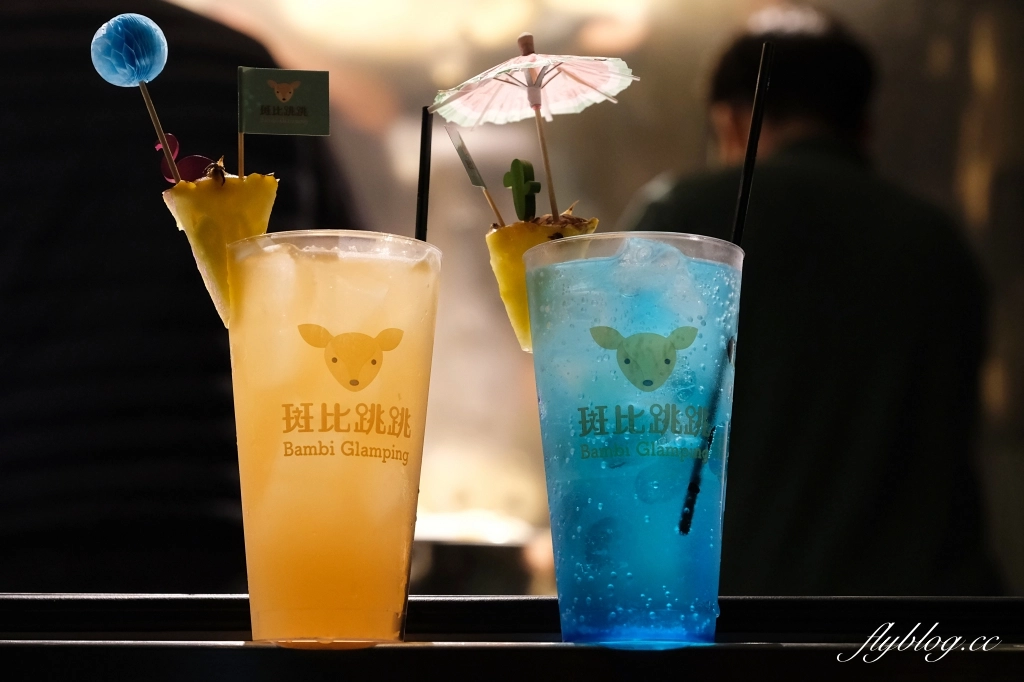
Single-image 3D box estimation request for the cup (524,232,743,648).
[{"bbox_3d":[0.051,0.044,0.837,0.092,0.161,0.092,0,-10,0],"label":"cup"}]

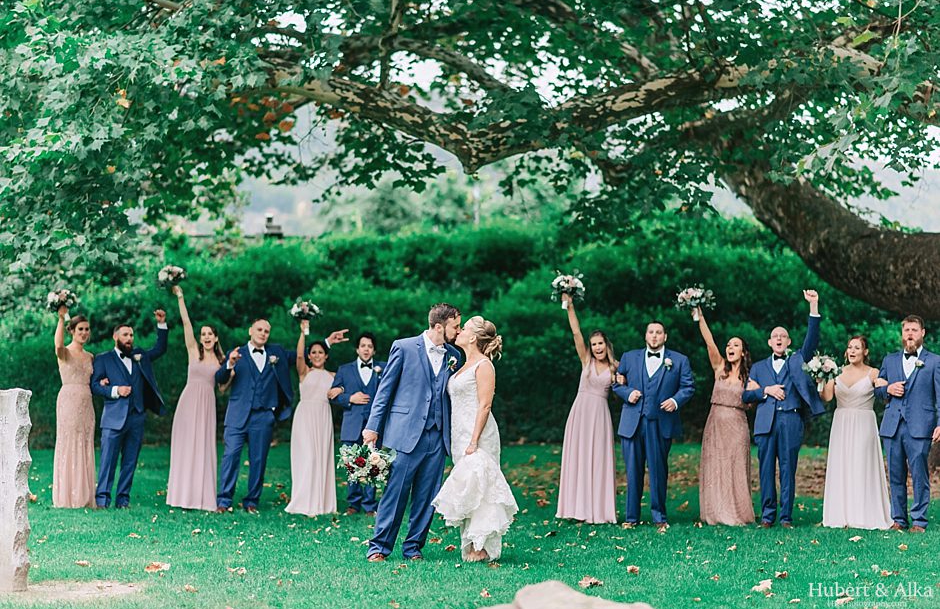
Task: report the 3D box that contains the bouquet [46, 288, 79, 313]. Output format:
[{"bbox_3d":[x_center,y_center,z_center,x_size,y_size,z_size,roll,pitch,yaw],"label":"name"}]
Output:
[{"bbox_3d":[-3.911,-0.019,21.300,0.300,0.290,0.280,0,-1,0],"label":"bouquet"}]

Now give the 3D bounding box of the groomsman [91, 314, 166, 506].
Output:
[{"bbox_3d":[-3.283,1.003,21.400,0.680,1.890,0.480,1,-2,-23],"label":"groomsman"}]

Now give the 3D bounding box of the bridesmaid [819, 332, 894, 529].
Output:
[{"bbox_3d":[3.352,1.113,19.300,0.620,1.662,0.480,0,-2,12],"label":"bridesmaid"}]

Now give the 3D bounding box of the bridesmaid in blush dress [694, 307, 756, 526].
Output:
[{"bbox_3d":[2.256,0.989,19.600,0.540,1.896,0.440,0,-2,12],"label":"bridesmaid in blush dress"}]

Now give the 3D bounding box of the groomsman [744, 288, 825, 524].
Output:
[{"bbox_3d":[2.768,0.918,19.600,0.710,2.070,0.440,0,-1,2],"label":"groomsman"}]

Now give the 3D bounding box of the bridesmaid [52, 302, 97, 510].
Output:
[{"bbox_3d":[-3.671,0.956,20.600,0.420,1.828,0.400,0,-2,-15],"label":"bridesmaid"}]

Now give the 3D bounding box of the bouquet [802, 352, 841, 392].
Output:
[{"bbox_3d":[3.009,0.574,19.000,0.310,0.340,0.300,0,-1,0],"label":"bouquet"}]

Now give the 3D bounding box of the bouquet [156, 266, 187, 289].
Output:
[{"bbox_3d":[-2.757,-0.249,20.500,0.275,0.240,0.260,0,-1,0],"label":"bouquet"}]

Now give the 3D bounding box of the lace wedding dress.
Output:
[{"bbox_3d":[0.038,1.089,15.500,0.540,1.389,0.500,1,-2,-28],"label":"lace wedding dress"}]

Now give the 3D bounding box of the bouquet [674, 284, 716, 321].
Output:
[{"bbox_3d":[1.991,-0.018,19.600,0.360,0.336,0.320,0,-1,0],"label":"bouquet"}]

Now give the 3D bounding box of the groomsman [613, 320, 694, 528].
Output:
[{"bbox_3d":[1.612,1.045,19.500,0.700,1.810,0.500,0,-1,6],"label":"groomsman"}]

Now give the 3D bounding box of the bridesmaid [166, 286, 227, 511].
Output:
[{"bbox_3d":[-2.526,0.868,20.500,0.550,2.056,0.420,0,-2,-10],"label":"bridesmaid"}]

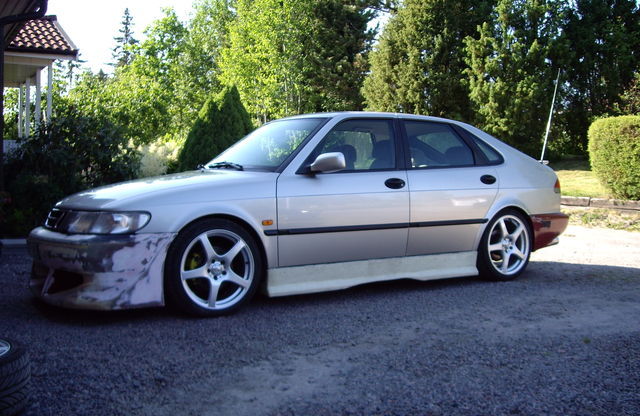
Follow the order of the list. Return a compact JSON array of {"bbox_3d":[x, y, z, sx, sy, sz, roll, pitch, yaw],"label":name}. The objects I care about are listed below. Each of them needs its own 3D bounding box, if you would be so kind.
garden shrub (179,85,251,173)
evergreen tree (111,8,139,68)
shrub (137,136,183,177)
[{"bbox_3d":[-1.716,-1.023,12.573,1.650,2.281,1.600,1,4,0],"label":"garden shrub"},{"bbox_3d":[-14.376,-8.683,52.390,3.600,12.191,3.600,1,4,0],"label":"evergreen tree"},{"bbox_3d":[-2.768,-0.534,12.043,1.000,1.342,1.000,1,4,0],"label":"shrub"}]

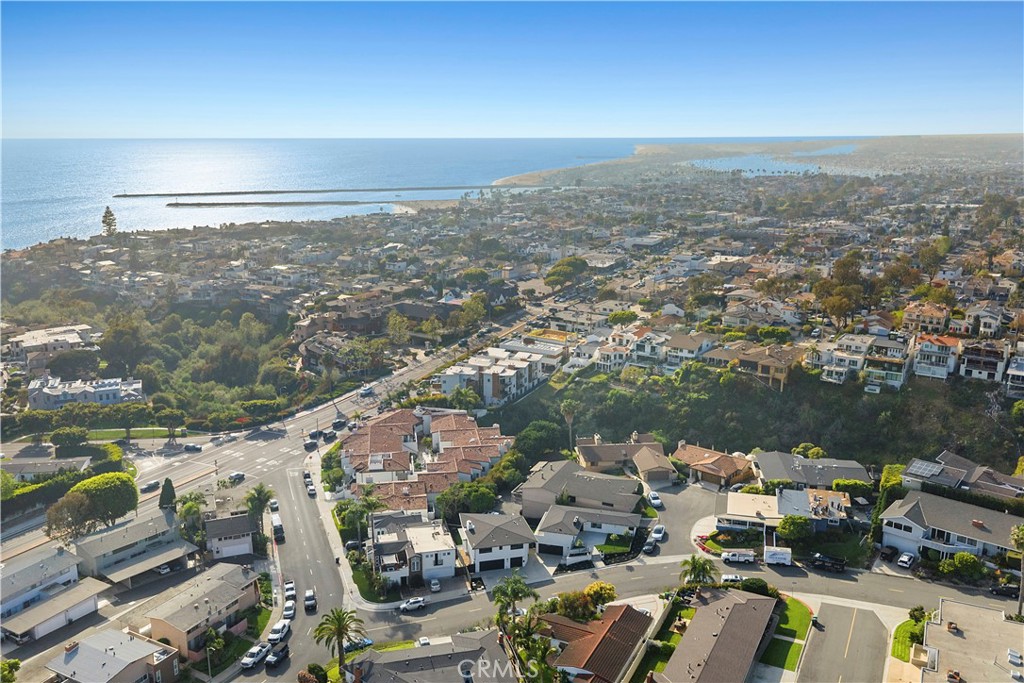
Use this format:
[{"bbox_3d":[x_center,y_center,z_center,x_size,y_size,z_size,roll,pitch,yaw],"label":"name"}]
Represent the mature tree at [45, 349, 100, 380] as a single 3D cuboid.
[{"bbox_3d":[-176.171,9.642,320.000,19.000,12.000,15.000,-8,17,-29],"label":"mature tree"}]

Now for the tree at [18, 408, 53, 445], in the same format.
[{"bbox_3d":[-137.000,24.223,229.013,10.300,9.600,10.300,0,15,0],"label":"tree"}]

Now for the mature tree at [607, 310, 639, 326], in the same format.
[{"bbox_3d":[45.310,-8.380,325.880,12.500,6.300,8.500,0,15,0],"label":"mature tree"}]

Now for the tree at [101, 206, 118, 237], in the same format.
[{"bbox_3d":[-398.918,-118.525,790.000,14.500,28.500,14.500,-7,16,-26],"label":"tree"}]

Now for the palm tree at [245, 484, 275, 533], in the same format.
[{"bbox_3d":[-54.800,35.986,173.175,7.200,11.000,7.200,0,15,0],"label":"palm tree"}]

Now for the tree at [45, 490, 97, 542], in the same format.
[{"bbox_3d":[-95.760,39.940,173.580,9.500,10.500,9.500,0,15,0],"label":"tree"}]

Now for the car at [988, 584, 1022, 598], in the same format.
[{"bbox_3d":[84.828,42.777,136.987,4.600,1.720,1.880,6,16,21],"label":"car"}]

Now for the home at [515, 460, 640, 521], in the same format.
[{"bbox_3d":[15.100,32.799,171.724,23.500,7.300,15.700,6,16,22],"label":"home"}]

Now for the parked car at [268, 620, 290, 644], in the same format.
[{"bbox_3d":[-38.609,48.225,132.377,2.000,1.830,5.100,2,15,9],"label":"parked car"}]

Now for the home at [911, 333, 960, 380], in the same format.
[{"bbox_3d":[135.420,5.020,253.860,12.200,11.300,12.000,9,17,32],"label":"home"}]

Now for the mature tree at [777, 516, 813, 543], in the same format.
[{"bbox_3d":[52.320,35.300,147.860,6.200,5.700,6.200,0,15,0],"label":"mature tree"}]

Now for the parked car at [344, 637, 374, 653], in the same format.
[{"bbox_3d":[-24.878,48.866,128.608,4.650,1.460,1.850,-4,15,-15],"label":"parked car"}]

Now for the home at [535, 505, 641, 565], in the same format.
[{"bbox_3d":[14.750,36.680,154.250,18.200,6.000,12.700,4,15,15],"label":"home"}]

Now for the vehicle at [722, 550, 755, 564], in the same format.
[{"bbox_3d":[40.400,38.355,142.480,5.700,1.900,2.000,0,15,-1],"label":"vehicle"}]

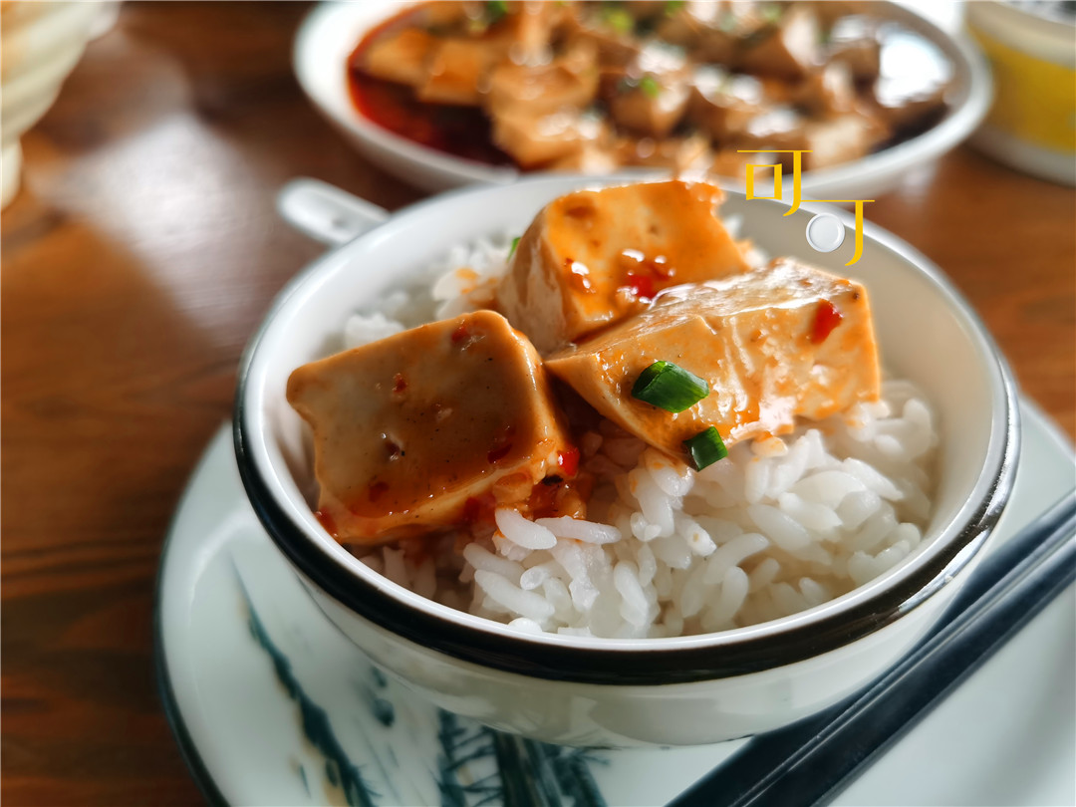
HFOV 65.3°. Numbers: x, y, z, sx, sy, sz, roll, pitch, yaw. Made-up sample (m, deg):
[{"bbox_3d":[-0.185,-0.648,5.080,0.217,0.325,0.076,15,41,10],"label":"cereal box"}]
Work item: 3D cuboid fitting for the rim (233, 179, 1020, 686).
[{"bbox_3d":[0.011,-0.011,0.129,0.116,0.007,0.116,-4,41,0],"label":"rim"}]

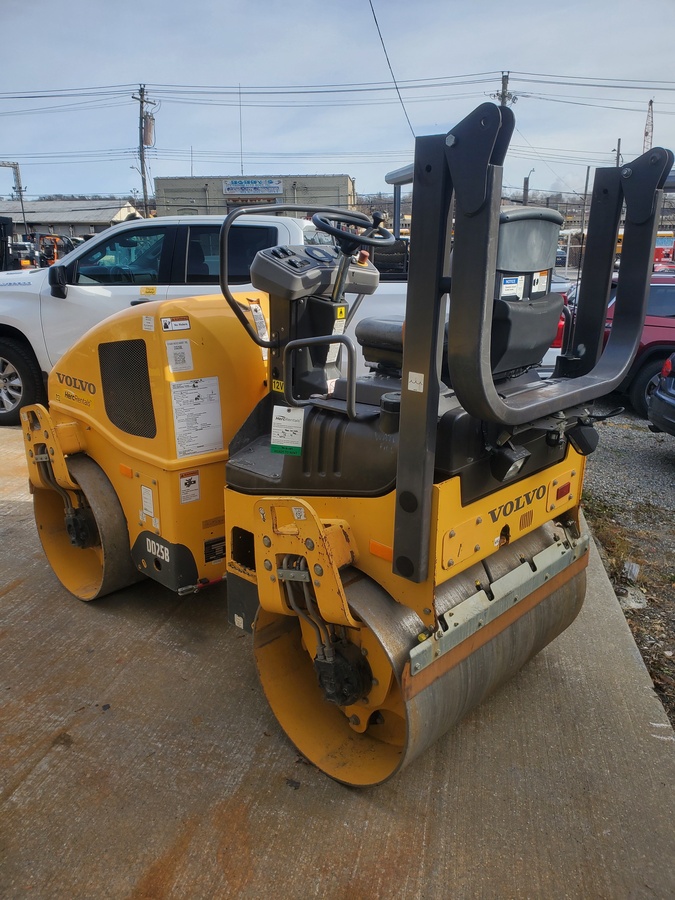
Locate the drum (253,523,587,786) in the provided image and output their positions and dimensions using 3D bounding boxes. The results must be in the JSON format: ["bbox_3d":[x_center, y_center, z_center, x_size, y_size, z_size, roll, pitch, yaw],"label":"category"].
[{"bbox_3d":[0.358,0.641,2.649,0.742,0.742,1.182,18,24,42],"label":"drum"}]

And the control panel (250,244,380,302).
[{"bbox_3d":[-0.075,-0.733,2.771,0.440,0.145,0.290,-16,36,-43],"label":"control panel"}]

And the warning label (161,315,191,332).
[{"bbox_3d":[-0.668,-0.521,2.799,0.005,0.055,0.127,-3,10,45],"label":"warning label"}]

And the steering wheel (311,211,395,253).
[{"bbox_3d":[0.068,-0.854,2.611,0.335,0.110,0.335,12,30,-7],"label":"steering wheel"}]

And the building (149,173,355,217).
[{"bbox_3d":[-5.409,-17.138,50.749,13.192,5.434,10.000,2,18,5],"label":"building"}]

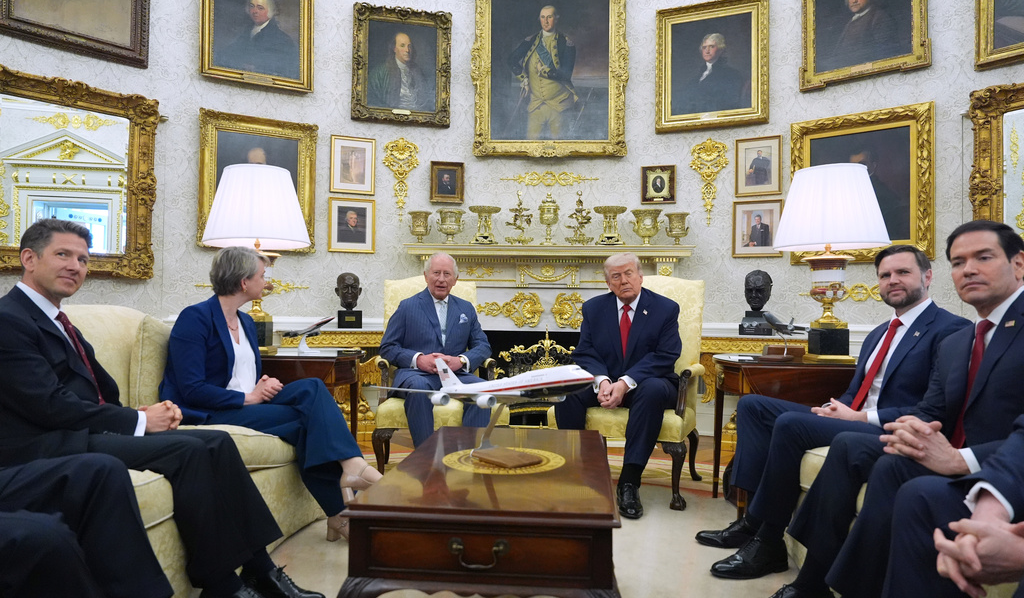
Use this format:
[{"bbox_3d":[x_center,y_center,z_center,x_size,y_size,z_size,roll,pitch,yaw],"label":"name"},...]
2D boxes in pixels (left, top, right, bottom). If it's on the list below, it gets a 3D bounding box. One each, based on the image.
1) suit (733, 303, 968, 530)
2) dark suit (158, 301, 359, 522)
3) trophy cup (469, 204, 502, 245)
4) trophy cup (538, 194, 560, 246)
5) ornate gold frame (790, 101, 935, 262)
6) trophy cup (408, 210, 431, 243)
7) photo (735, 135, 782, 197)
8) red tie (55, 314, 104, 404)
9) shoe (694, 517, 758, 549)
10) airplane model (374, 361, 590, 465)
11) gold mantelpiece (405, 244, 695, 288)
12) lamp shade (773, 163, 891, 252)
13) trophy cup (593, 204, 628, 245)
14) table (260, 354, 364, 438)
[{"bbox_3d":[1.310,0.457,2.630,0.870,0.910,0.540,1,-1,-23],"label":"suit"},{"bbox_3d":[-1.080,0.439,2.870,0.850,0.920,0.500,0,-1,21],"label":"dark suit"},{"bbox_3d":[-0.216,-0.587,5.450,0.256,0.330,0.250,1,-1,0],"label":"trophy cup"},{"bbox_3d":[0.291,-0.607,5.300,0.165,0.410,0.165,1,-1,5],"label":"trophy cup"},{"bbox_3d":[2.368,-0.757,4.658,0.885,1.020,0.090,0,-2,39],"label":"ornate gold frame"},{"bbox_3d":[-0.747,-0.575,5.512,0.180,0.265,0.175,1,-1,0],"label":"trophy cup"},{"bbox_3d":[1.879,-1.005,5.190,0.345,0.450,0.030,0,-1,29],"label":"photo"},{"bbox_3d":[-1.312,0.208,2.100,0.050,0.420,0.085,-26,-1,6],"label":"red tie"},{"bbox_3d":[0.916,0.951,2.809,0.310,0.110,0.110,1,-1,6],"label":"shoe"},{"bbox_3d":[-0.035,0.319,1.995,0.706,0.307,0.798,1,-1,-37],"label":"airplane model"},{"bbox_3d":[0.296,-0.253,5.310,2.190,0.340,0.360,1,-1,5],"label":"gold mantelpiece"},{"bbox_3d":[1.584,-0.453,3.400,0.540,0.390,0.540,1,-1,4],"label":"lamp shade"},{"bbox_3d":[0.751,-0.563,5.260,0.255,0.310,0.255,1,-1,5],"label":"trophy cup"},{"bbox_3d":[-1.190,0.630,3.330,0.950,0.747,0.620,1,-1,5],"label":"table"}]

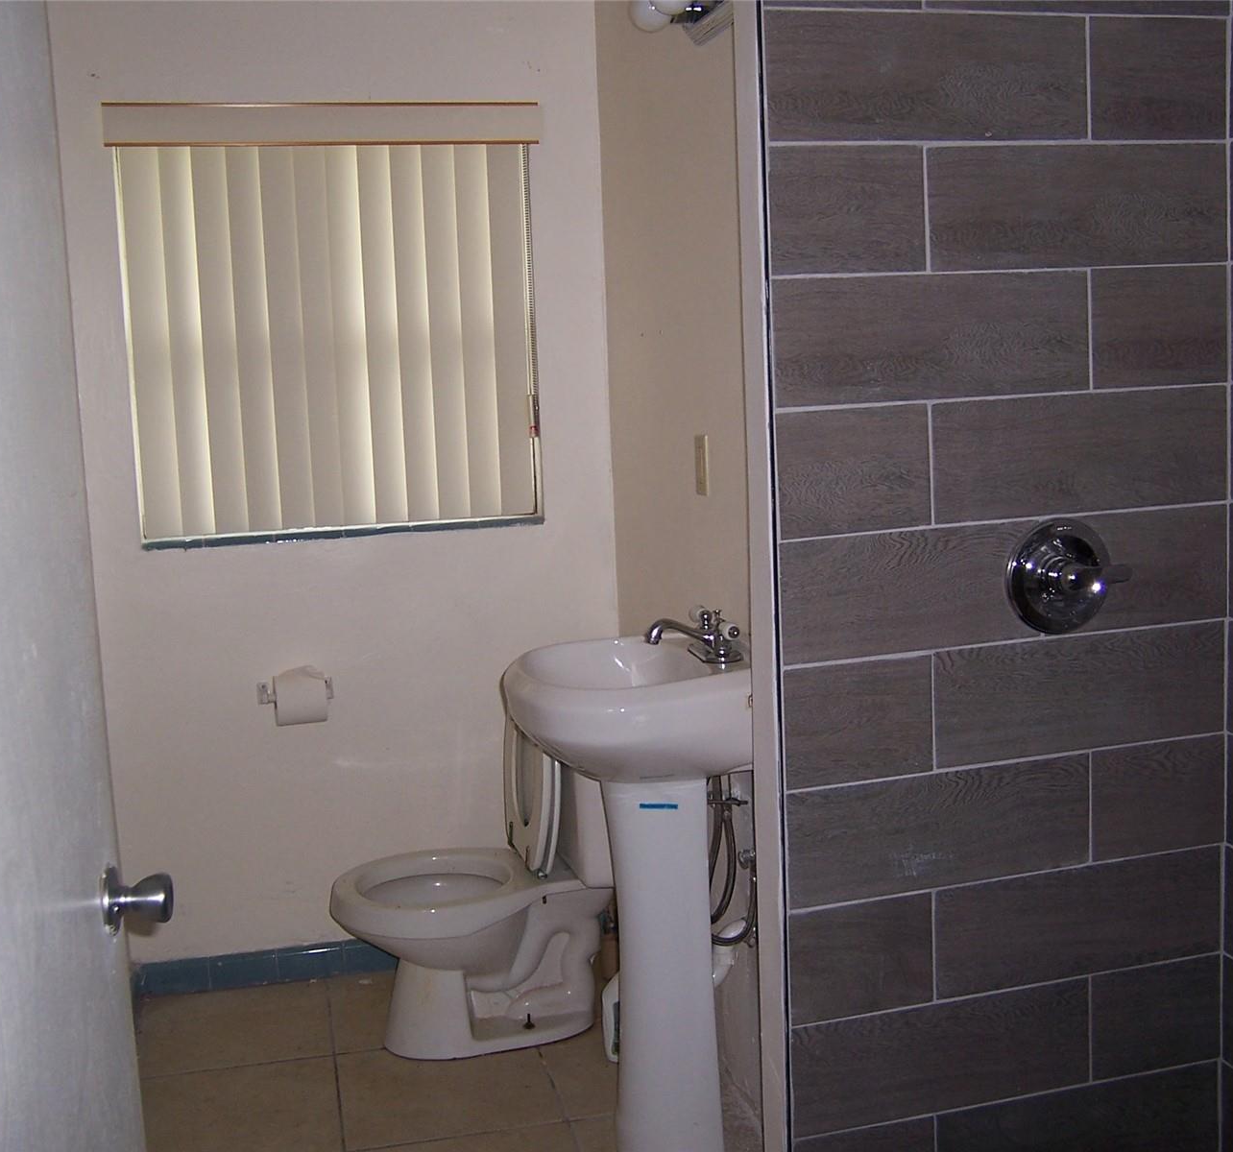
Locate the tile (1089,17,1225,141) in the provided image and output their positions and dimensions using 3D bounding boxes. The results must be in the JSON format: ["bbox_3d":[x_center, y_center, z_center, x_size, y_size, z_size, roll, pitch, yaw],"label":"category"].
[{"bbox_3d":[0.785,-0.718,2.125,0.224,0.169,0.010,-4,8,-13],"label":"tile"}]

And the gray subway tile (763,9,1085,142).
[{"bbox_3d":[0.451,-0.710,2.092,0.509,0.179,0.010,-4,7,-16],"label":"gray subway tile"}]

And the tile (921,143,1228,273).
[{"bbox_3d":[0.693,-0.550,2.183,0.517,0.179,0.010,-4,7,-16],"label":"tile"}]

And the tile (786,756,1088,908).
[{"bbox_3d":[0.491,0.378,2.200,0.495,0.178,0.010,-5,8,-14],"label":"tile"}]

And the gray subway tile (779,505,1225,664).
[{"bbox_3d":[0.586,0.010,2.170,0.721,0.174,0.010,-4,8,-13],"label":"gray subway tile"}]

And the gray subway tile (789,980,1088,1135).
[{"bbox_3d":[0.506,0.736,2.250,0.495,0.178,0.010,-5,8,-14],"label":"gray subway tile"}]

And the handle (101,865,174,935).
[{"bbox_3d":[-0.457,0.310,1.400,0.064,0.065,0.065,-3,7,-4],"label":"handle"}]

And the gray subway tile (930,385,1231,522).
[{"bbox_3d":[0.690,-0.180,2.171,0.483,0.174,0.010,-4,8,-13],"label":"gray subway tile"}]

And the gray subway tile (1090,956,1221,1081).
[{"bbox_3d":[0.877,0.717,2.381,0.244,0.179,0.010,-4,7,-16],"label":"gray subway tile"}]

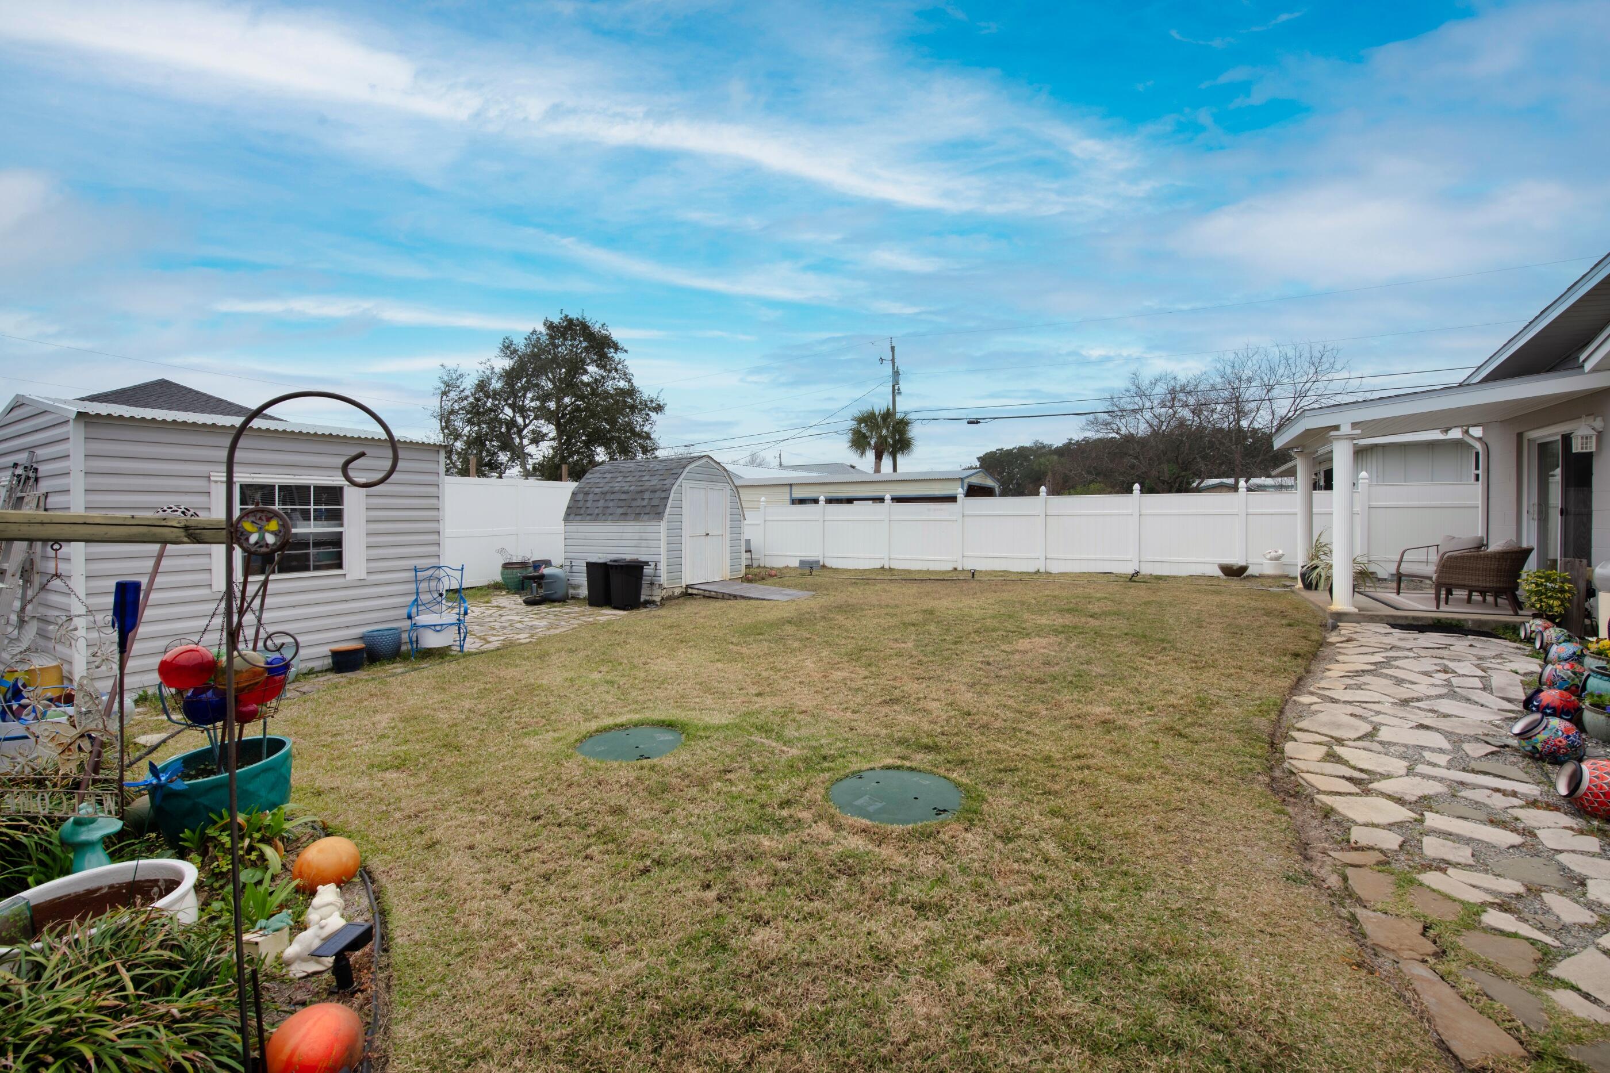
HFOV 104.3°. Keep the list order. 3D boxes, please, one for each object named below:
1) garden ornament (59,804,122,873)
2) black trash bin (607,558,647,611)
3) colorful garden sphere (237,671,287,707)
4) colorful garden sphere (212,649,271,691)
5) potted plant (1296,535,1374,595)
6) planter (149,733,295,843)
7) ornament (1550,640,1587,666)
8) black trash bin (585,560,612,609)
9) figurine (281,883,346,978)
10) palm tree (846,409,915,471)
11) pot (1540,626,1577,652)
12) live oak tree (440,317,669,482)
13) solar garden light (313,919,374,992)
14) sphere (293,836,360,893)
[{"bbox_3d":[-2.524,1.102,2.212,0.145,0.326,0.145,1,2,41],"label":"garden ornament"},{"bbox_3d":[-2.842,0.771,10.100,0.480,0.830,0.540,1,2,42],"label":"black trash bin"},{"bbox_3d":[-2.395,0.659,2.757,0.176,0.176,0.176,-1,2,-43],"label":"colorful garden sphere"},{"bbox_3d":[-2.387,0.569,2.652,0.172,0.172,0.172,-1,2,-43],"label":"colorful garden sphere"},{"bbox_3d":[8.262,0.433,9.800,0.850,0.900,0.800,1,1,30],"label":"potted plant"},{"bbox_3d":[-2.537,1.117,2.745,0.468,0.290,0.567,-1,2,-26],"label":"planter"},{"bbox_3d":[6.290,0.995,5.160,0.235,0.235,0.220,1,11,-36],"label":"ornament"},{"bbox_3d":[-3.323,0.784,10.400,0.460,0.780,0.500,1,2,42],"label":"black trash bin"},{"bbox_3d":[-1.515,1.218,1.930,0.160,0.180,0.130,-1,2,-42],"label":"figurine"},{"bbox_3d":[3.587,-2.700,30.000,3.200,6.800,3.200,0,1,0],"label":"palm tree"},{"bbox_3d":[7.846,1.081,6.521,0.280,0.250,0.250,10,8,39],"label":"pot"},{"bbox_3d":[-10.224,-4.000,25.000,9.000,9.600,8.500,0,1,-17],"label":"live oak tree"},{"bbox_3d":[-1.308,1.209,1.770,0.085,0.154,0.140,0,1,5],"label":"solar garden light"},{"bbox_3d":[-1.754,1.211,2.300,0.200,0.200,0.200,0,1,0],"label":"sphere"}]

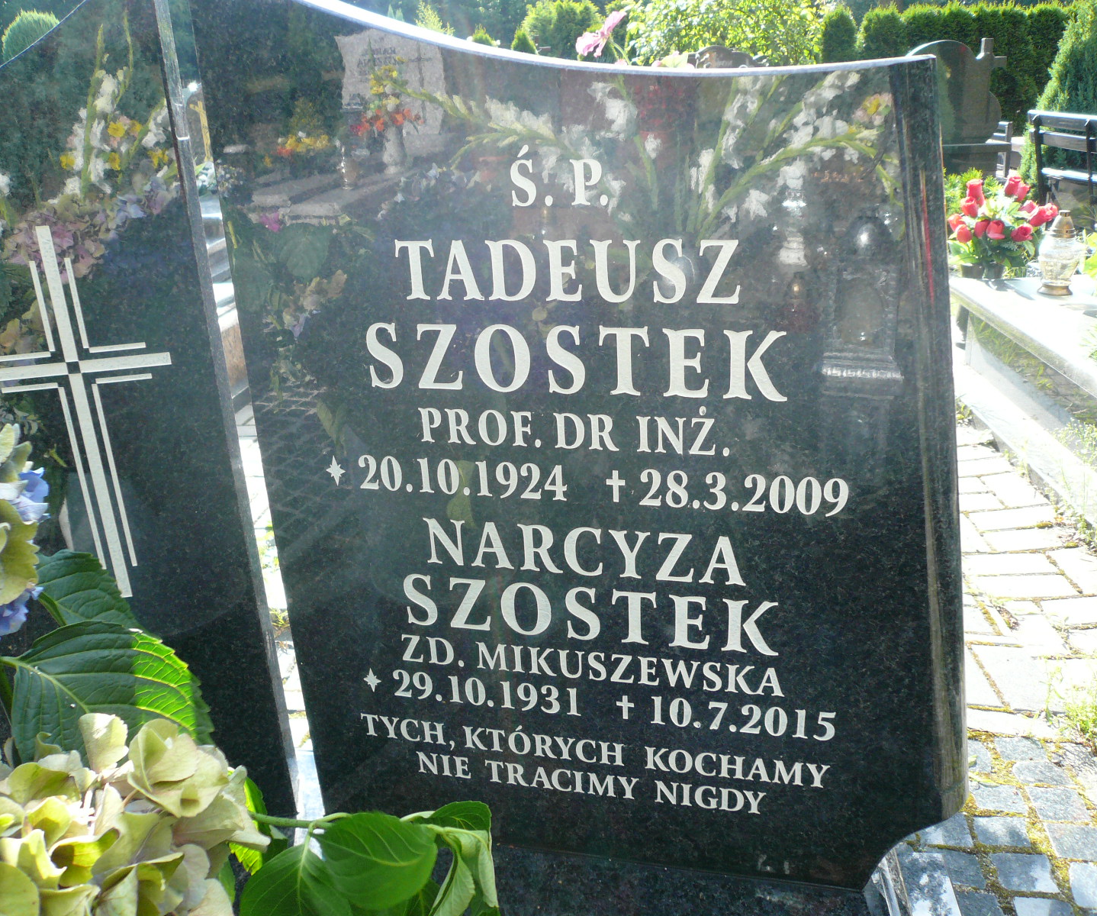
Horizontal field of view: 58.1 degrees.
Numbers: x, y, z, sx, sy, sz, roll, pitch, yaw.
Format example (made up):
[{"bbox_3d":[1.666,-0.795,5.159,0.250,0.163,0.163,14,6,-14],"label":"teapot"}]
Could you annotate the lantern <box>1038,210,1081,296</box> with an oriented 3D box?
[{"bbox_3d":[1.580,-0.635,3.053,0.137,0.247,0.137,-5,24,3],"label":"lantern"}]

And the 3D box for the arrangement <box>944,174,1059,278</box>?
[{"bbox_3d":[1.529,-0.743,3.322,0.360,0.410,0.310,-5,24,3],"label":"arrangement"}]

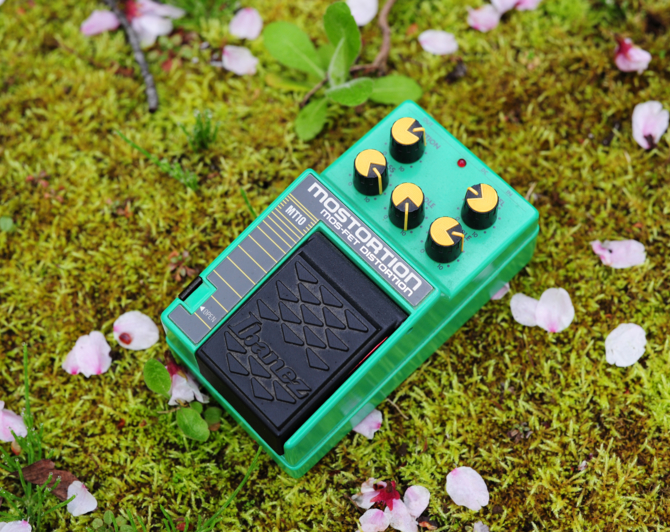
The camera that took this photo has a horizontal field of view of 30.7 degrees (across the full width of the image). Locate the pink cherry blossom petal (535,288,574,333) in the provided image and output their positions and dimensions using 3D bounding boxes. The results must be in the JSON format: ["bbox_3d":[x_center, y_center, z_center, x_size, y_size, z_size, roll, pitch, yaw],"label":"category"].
[{"bbox_3d":[0.084,0.017,0.463,0.014,0.004,0.018,6,67,5],"label":"pink cherry blossom petal"}]

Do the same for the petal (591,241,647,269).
[{"bbox_3d":[0.109,-0.005,0.471,0.022,0.005,0.013,11,67,7],"label":"petal"}]

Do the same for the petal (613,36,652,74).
[{"bbox_3d":[0.122,-0.086,0.499,0.015,0.009,0.015,12,71,7],"label":"petal"}]

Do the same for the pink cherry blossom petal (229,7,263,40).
[{"bbox_3d":[-0.038,-0.103,0.521,0.014,0.004,0.017,1,66,3],"label":"pink cherry blossom petal"}]

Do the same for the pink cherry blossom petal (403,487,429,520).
[{"bbox_3d":[0.029,0.086,0.444,0.011,0.004,0.012,0,70,3],"label":"pink cherry blossom petal"}]

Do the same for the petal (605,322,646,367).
[{"bbox_3d":[0.108,0.030,0.456,0.014,0.004,0.018,37,73,17],"label":"petal"}]

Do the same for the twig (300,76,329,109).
[{"bbox_3d":[-0.008,-0.071,0.500,0.003,0.003,0.018,38,76,14],"label":"twig"}]

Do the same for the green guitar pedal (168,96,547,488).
[{"bbox_3d":[0.007,0.004,0.449,0.127,0.054,0.070,-43,74,-12],"label":"green guitar pedal"}]

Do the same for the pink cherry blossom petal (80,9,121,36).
[{"bbox_3d":[-0.101,-0.104,0.523,0.017,0.005,0.012,-17,67,-5],"label":"pink cherry blossom petal"}]

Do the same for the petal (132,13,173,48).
[{"bbox_3d":[-0.079,-0.101,0.520,0.018,0.007,0.018,32,71,15],"label":"petal"}]

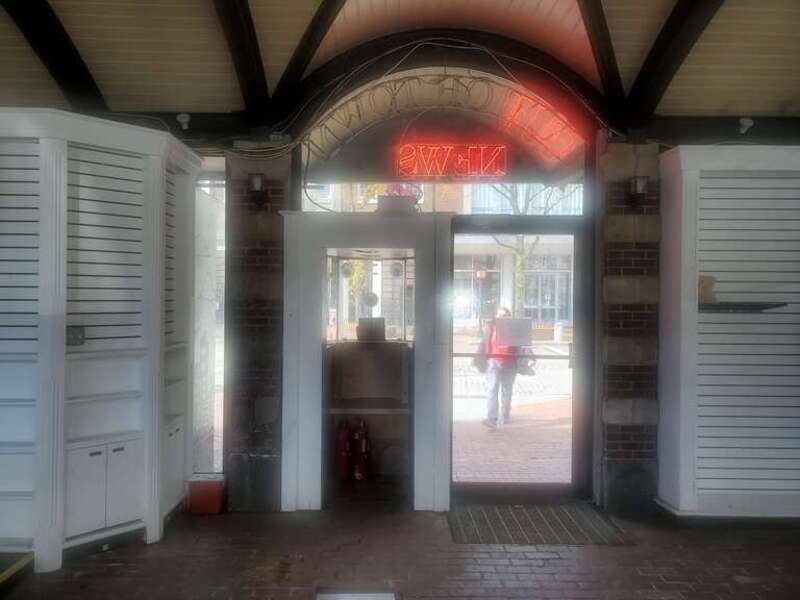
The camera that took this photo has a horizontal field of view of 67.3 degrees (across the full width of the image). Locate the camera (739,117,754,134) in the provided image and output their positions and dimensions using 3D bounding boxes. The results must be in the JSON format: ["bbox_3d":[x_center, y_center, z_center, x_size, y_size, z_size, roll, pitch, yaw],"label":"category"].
[{"bbox_3d":[2.624,-1.321,4.530,0.115,0.135,0.130,1,0,18],"label":"camera"}]

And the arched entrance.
[{"bbox_3d":[0.295,-0.126,4.760,2.430,3.480,0.380,0,0,1],"label":"arched entrance"}]

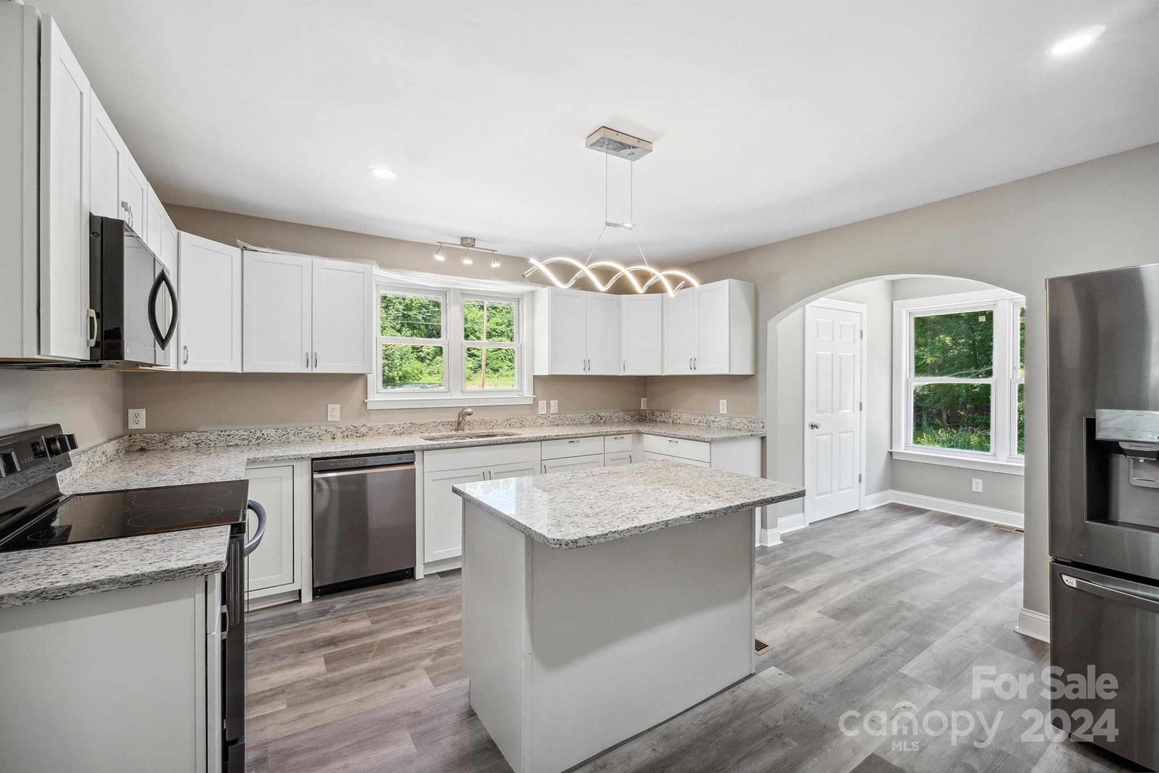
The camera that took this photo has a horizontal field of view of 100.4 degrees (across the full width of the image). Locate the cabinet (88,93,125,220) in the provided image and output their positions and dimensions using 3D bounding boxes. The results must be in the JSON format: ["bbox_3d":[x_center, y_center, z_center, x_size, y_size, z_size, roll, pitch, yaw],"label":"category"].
[{"bbox_3d":[-1.432,-0.644,1.453,0.025,0.355,0.370,0,1,-33],"label":"cabinet"}]

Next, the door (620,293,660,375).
[{"bbox_3d":[0.582,-0.484,4.588,0.396,0.755,0.022,0,1,13],"label":"door"}]

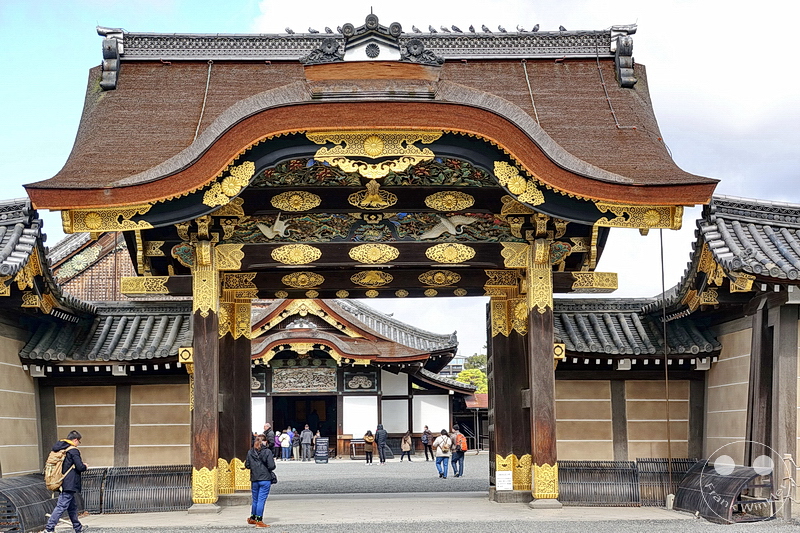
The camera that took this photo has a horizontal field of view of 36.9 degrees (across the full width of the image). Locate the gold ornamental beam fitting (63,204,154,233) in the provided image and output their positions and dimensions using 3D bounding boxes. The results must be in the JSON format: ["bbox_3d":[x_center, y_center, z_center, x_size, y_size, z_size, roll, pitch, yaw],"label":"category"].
[{"bbox_3d":[-5.909,-0.948,24.415,1.845,0.576,0.220,0,-8,-3],"label":"gold ornamental beam fitting"}]

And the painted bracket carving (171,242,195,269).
[{"bbox_3d":[-4.611,-0.217,25.614,0.475,0.537,0.250,0,-8,-3],"label":"painted bracket carving"}]

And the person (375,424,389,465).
[{"bbox_3d":[-0.817,7.874,53.008,0.540,1.770,0.380,3,-9,-27],"label":"person"}]

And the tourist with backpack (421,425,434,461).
[{"bbox_3d":[1.352,8.543,57.913,0.520,1.700,0.400,2,-8,-20],"label":"tourist with backpack"}]

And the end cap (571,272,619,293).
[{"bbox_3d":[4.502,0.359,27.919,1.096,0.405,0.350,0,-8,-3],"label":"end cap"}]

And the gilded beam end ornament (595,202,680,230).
[{"bbox_3d":[4.942,-1.010,24.935,1.840,0.588,0.220,0,-8,-3],"label":"gilded beam end ornament"}]

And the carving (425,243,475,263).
[{"bbox_3d":[1.088,-0.275,25.795,1.087,0.449,0.080,0,-8,-3],"label":"carving"}]

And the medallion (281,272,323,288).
[{"bbox_3d":[-2.209,0.319,27.483,0.981,0.383,0.080,0,-8,-3],"label":"medallion"}]

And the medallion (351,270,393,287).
[{"bbox_3d":[-0.641,0.286,27.559,0.979,0.382,0.080,0,-8,-3],"label":"medallion"}]

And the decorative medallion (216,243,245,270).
[{"bbox_3d":[-3.603,-0.185,25.589,0.605,0.563,0.120,0,-8,-3],"label":"decorative medallion"}]

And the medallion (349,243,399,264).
[{"bbox_3d":[-0.554,-0.275,25.843,1.088,0.460,0.070,0,-8,-3],"label":"medallion"}]

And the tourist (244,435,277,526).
[{"bbox_3d":[-2.490,3.854,21.643,0.500,1.630,0.380,-5,-9,30],"label":"tourist"}]

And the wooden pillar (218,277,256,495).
[{"bbox_3d":[-3.920,2.779,28.220,0.868,5.017,0.650,0,-8,-3],"label":"wooden pillar"}]

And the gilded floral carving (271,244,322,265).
[{"bbox_3d":[-2.213,-0.258,25.762,1.096,0.447,0.070,0,-8,-3],"label":"gilded floral carving"}]

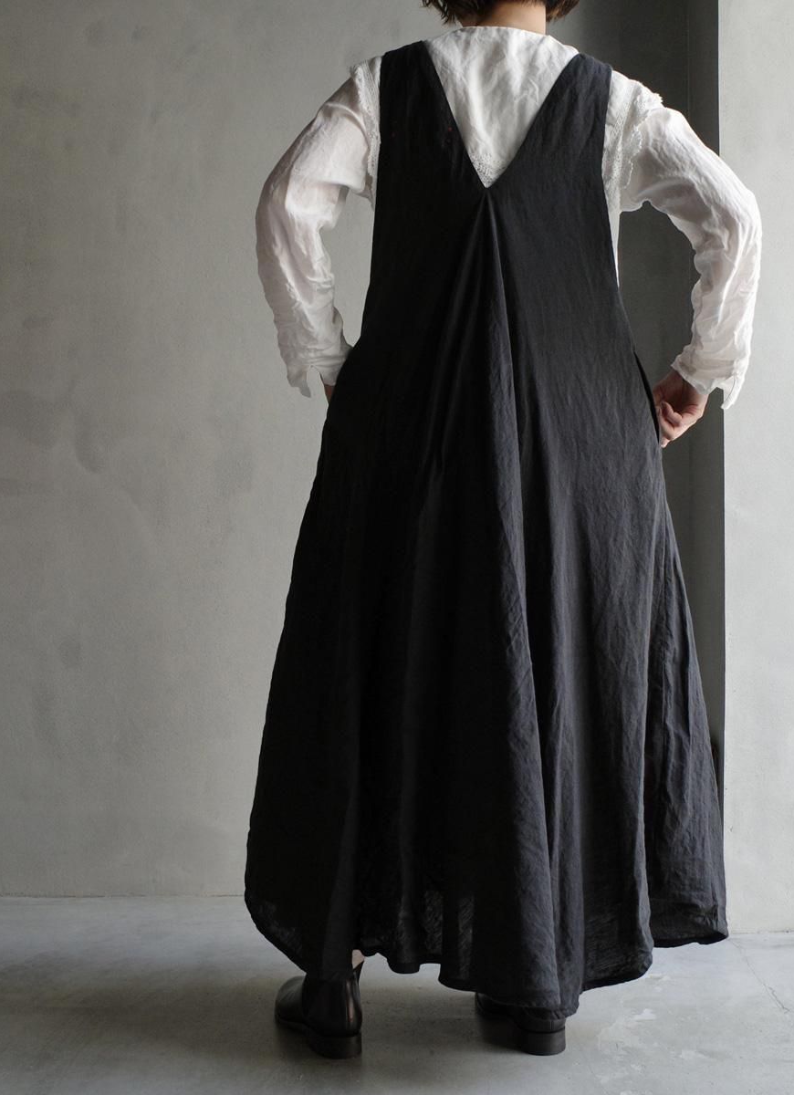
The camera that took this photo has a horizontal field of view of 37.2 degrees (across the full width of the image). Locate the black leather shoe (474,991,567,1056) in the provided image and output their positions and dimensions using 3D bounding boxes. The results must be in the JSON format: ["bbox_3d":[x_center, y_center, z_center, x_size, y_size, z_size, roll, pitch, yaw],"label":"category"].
[{"bbox_3d":[0.174,0.627,1.724,0.092,0.125,0.262,0,-1,-16],"label":"black leather shoe"}]

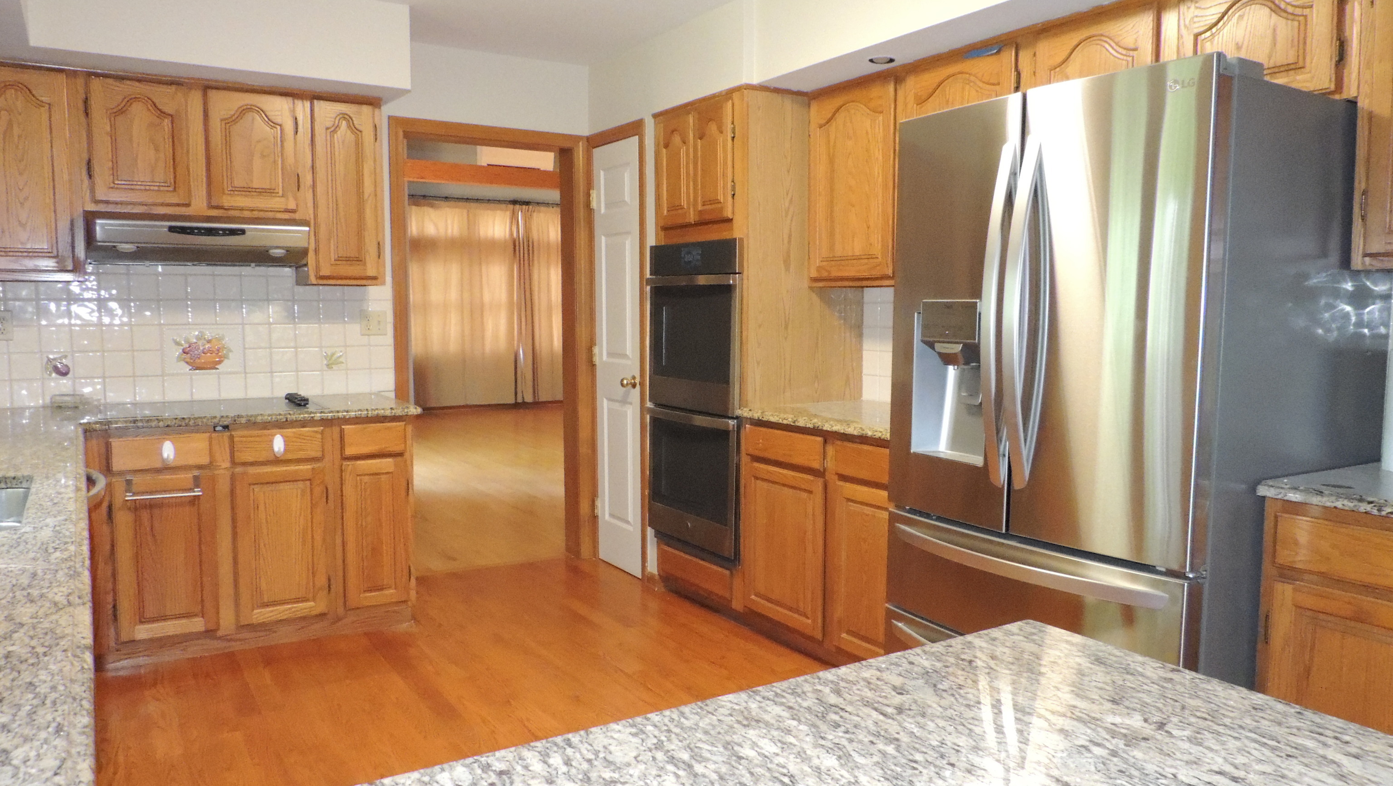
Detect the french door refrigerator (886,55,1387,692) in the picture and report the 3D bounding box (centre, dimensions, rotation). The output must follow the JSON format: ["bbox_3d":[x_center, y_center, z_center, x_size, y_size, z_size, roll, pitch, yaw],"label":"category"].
[{"bbox_3d":[1.108,0.160,2.601,0.842,1.799,0.902,-3,6,-32],"label":"french door refrigerator"}]

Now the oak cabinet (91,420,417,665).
[{"bbox_3d":[-1.746,0.510,3.875,1.079,0.867,0.605,-3,6,-29],"label":"oak cabinet"}]

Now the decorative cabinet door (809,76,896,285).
[{"bbox_3d":[0.589,-0.790,3.656,0.025,0.702,0.488,-3,6,-31],"label":"decorative cabinet door"}]

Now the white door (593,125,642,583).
[{"bbox_3d":[-0.373,-0.171,4.717,0.040,2.066,0.454,-3,6,-32],"label":"white door"}]

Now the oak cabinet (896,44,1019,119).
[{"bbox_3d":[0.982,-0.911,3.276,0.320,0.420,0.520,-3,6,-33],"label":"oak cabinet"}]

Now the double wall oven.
[{"bbox_3d":[0.204,0.005,4.145,0.635,1.264,0.691,-3,6,-32],"label":"double wall oven"}]

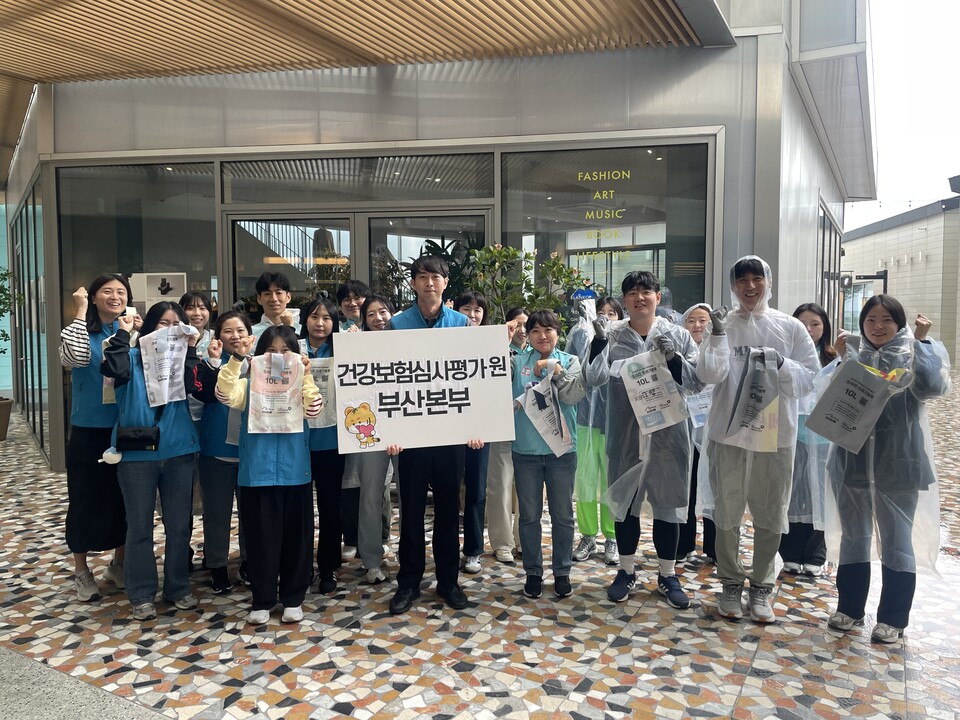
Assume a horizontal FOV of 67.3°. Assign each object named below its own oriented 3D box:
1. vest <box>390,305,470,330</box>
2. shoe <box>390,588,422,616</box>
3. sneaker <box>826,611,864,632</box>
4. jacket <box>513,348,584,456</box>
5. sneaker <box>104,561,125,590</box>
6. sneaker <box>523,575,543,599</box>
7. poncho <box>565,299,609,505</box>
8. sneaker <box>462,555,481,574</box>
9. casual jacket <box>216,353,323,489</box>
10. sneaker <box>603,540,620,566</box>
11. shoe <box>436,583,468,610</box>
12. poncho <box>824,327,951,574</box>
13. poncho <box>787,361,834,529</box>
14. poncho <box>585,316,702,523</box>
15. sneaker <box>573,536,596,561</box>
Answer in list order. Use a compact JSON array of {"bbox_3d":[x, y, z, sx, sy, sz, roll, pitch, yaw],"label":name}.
[{"bbox_3d":[-0.255,0.028,3.718,0.450,0.640,0.270,0,3,0],"label":"vest"},{"bbox_3d":[-0.398,1.250,3.853,0.103,0.105,0.290,1,3,17],"label":"shoe"},{"bbox_3d":[1.781,1.221,3.506,0.240,0.108,0.098,-3,5,-31],"label":"sneaker"},{"bbox_3d":[0.350,0.229,3.885,0.470,0.590,0.340,0,3,5],"label":"jacket"},{"bbox_3d":[-2.022,1.193,4.010,0.095,0.108,0.250,-4,5,-42],"label":"sneaker"},{"bbox_3d":[0.298,1.241,4.049,0.097,0.100,0.255,0,3,6],"label":"sneaker"},{"bbox_3d":[0.768,0.256,4.565,0.560,1.273,0.420,0,3,8],"label":"poncho"},{"bbox_3d":[-0.035,1.165,4.264,0.100,0.110,0.250,0,3,0],"label":"sneaker"},{"bbox_3d":[-1.055,0.293,3.639,0.540,0.668,0.400,-1,3,-8],"label":"casual jacket"},{"bbox_3d":[0.799,1.155,4.407,0.098,0.115,0.250,0,3,5],"label":"sneaker"},{"bbox_3d":[-0.145,1.203,3.807,0.108,0.110,0.285,-2,4,-25],"label":"shoe"},{"bbox_3d":[1.953,0.404,3.485,0.570,1.147,0.420,2,4,28],"label":"poncho"},{"bbox_3d":[1.933,0.462,4.243,0.500,1.040,0.360,1,4,16],"label":"poncho"},{"bbox_3d":[0.842,0.305,3.761,0.580,1.040,0.400,1,4,11],"label":"poncho"},{"bbox_3d":[0.665,1.153,4.503,0.098,0.108,0.260,3,5,36],"label":"sneaker"}]

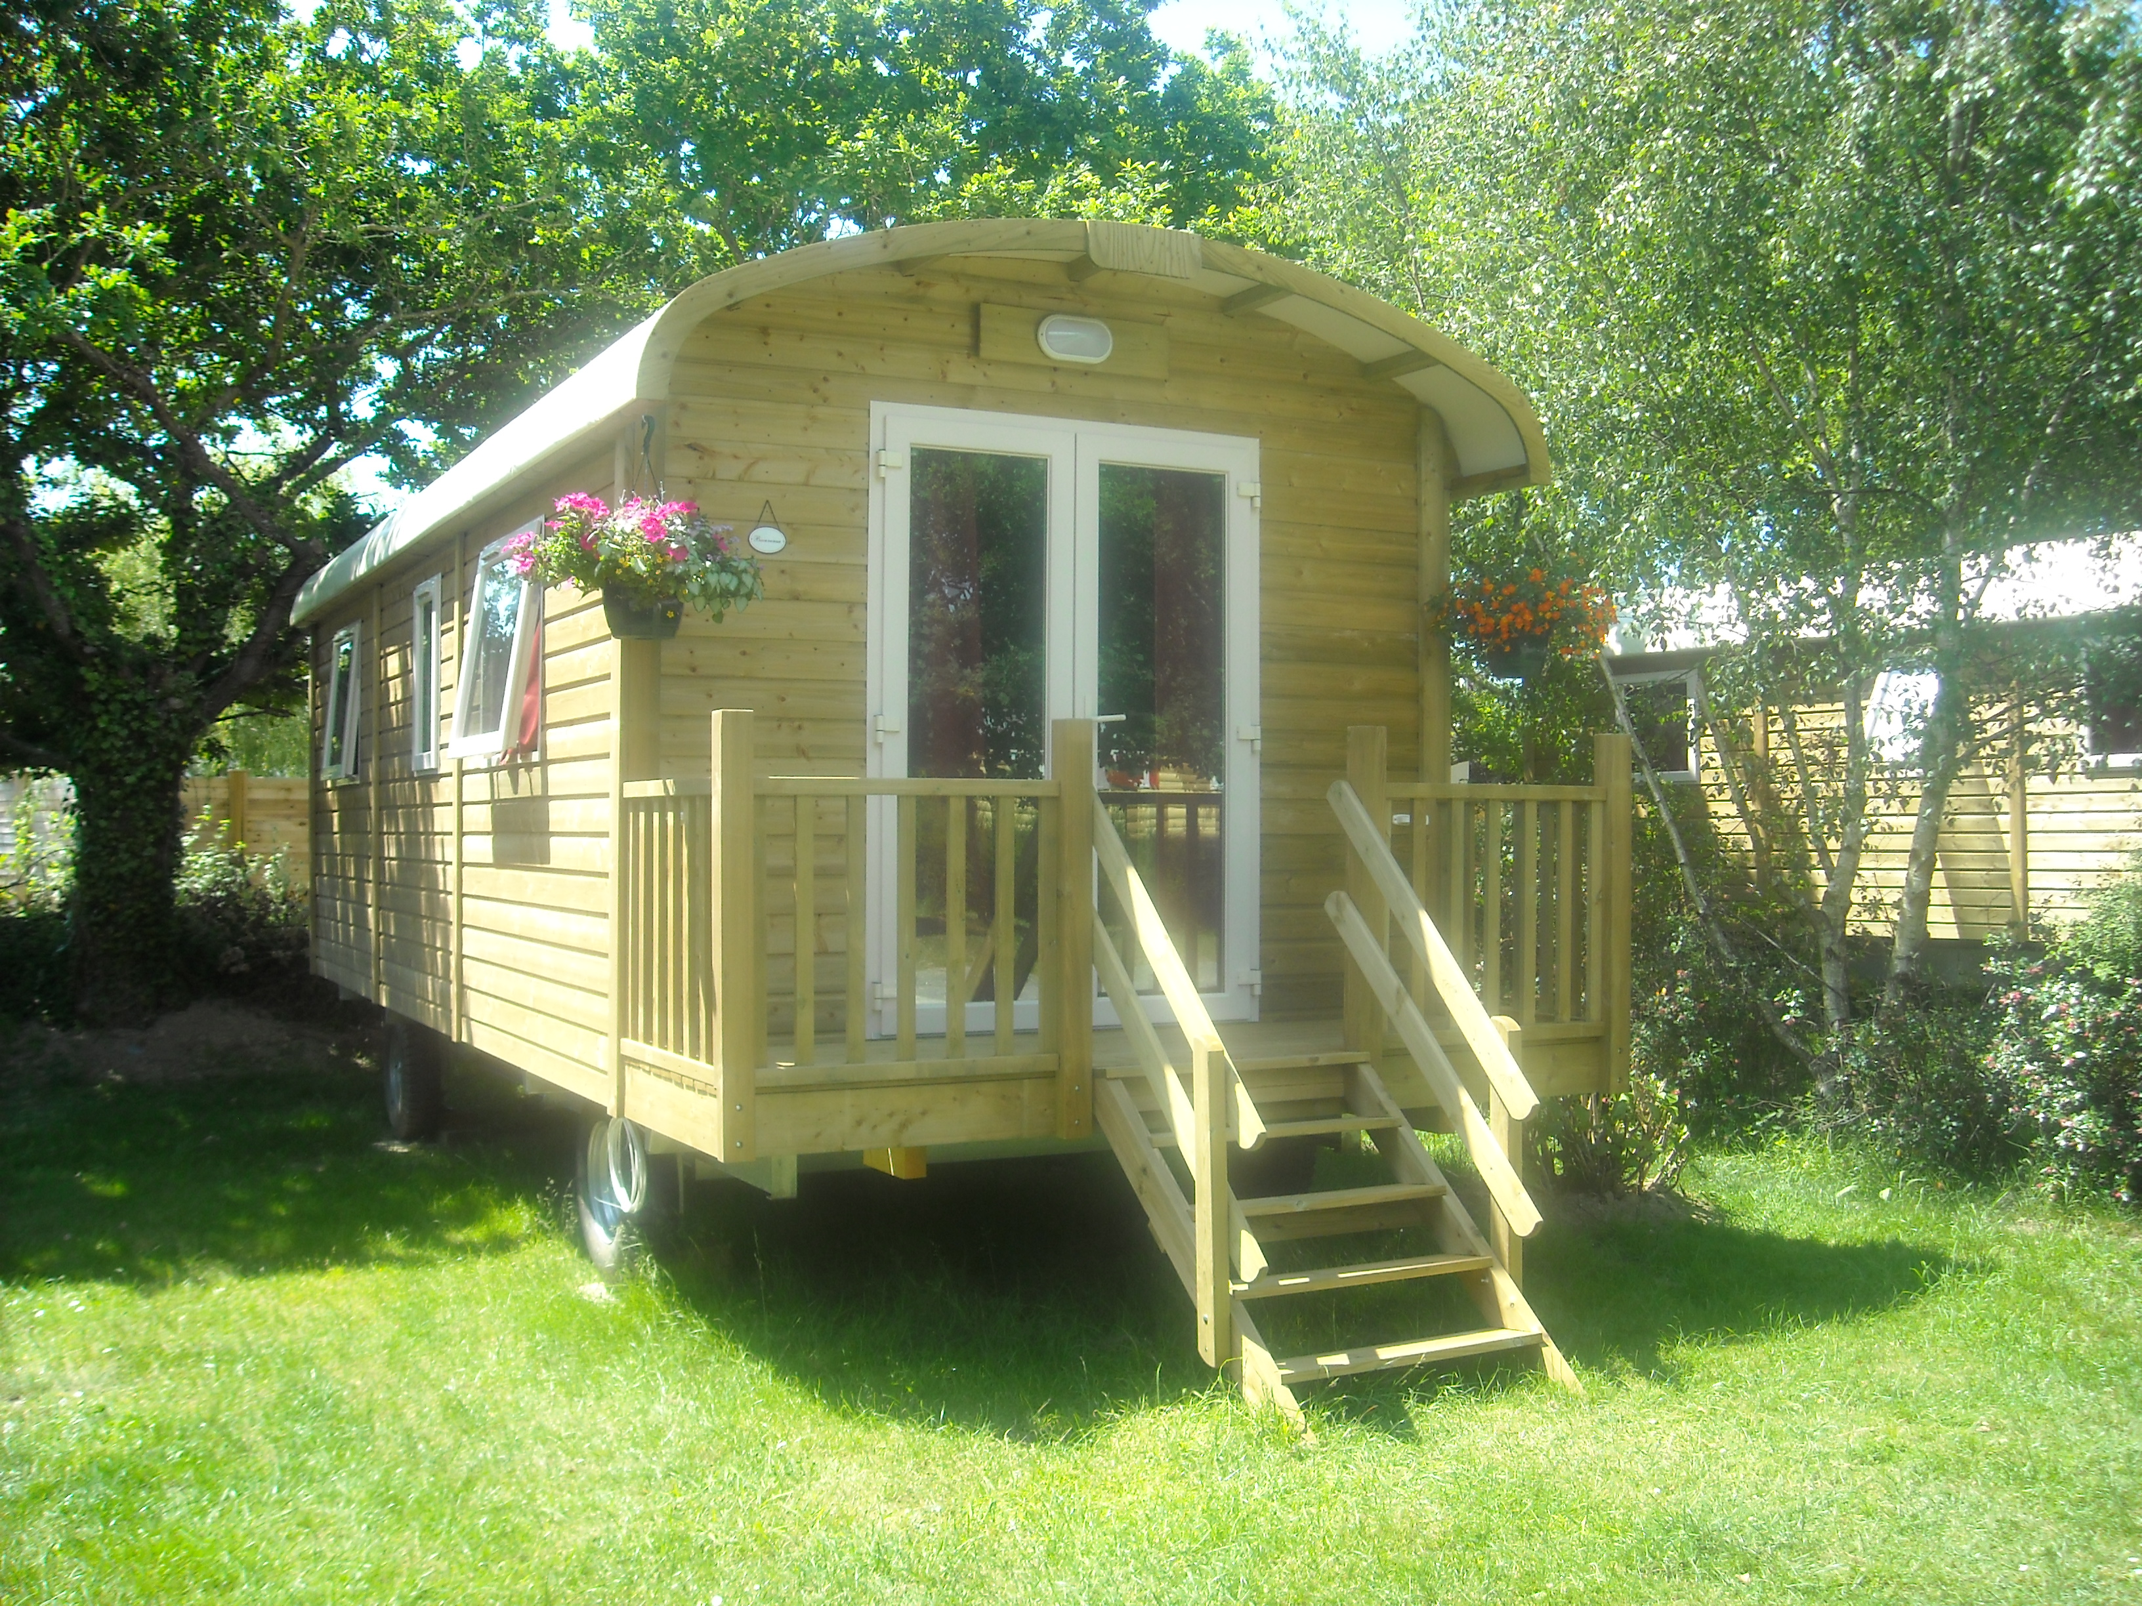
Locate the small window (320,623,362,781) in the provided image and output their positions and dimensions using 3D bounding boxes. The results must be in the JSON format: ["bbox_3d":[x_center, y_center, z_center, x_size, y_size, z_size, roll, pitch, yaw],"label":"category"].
[{"bbox_3d":[-4.026,-0.531,11.967,0.134,0.868,1.030,0,-1,-26],"label":"small window"}]

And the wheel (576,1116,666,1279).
[{"bbox_3d":[-1.462,1.258,7.193,0.206,0.649,0.649,0,-1,-26],"label":"wheel"}]

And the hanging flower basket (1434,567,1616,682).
[{"bbox_3d":[1.598,-0.648,7.790,0.618,0.422,0.577,0,-1,0],"label":"hanging flower basket"}]

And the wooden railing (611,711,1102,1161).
[{"bbox_3d":[-0.672,0.369,6.514,1.133,1.210,1.045,0,-1,-26],"label":"wooden railing"}]

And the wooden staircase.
[{"bbox_3d":[0.692,0.735,6.067,1.061,1.669,1.174,0,-1,-26],"label":"wooden staircase"}]

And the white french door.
[{"bbox_3d":[0.007,-0.269,7.507,1.516,2.112,0.113,0,-1,-26],"label":"white french door"}]

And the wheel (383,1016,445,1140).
[{"bbox_3d":[-3.210,1.372,10.694,0.206,0.649,0.649,0,-1,-26],"label":"wheel"}]

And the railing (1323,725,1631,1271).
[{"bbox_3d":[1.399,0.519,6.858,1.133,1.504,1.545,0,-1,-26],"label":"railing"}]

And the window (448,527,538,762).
[{"bbox_3d":[-2.163,-0.589,8.164,0.175,0.860,1.118,0,-1,-26],"label":"window"}]

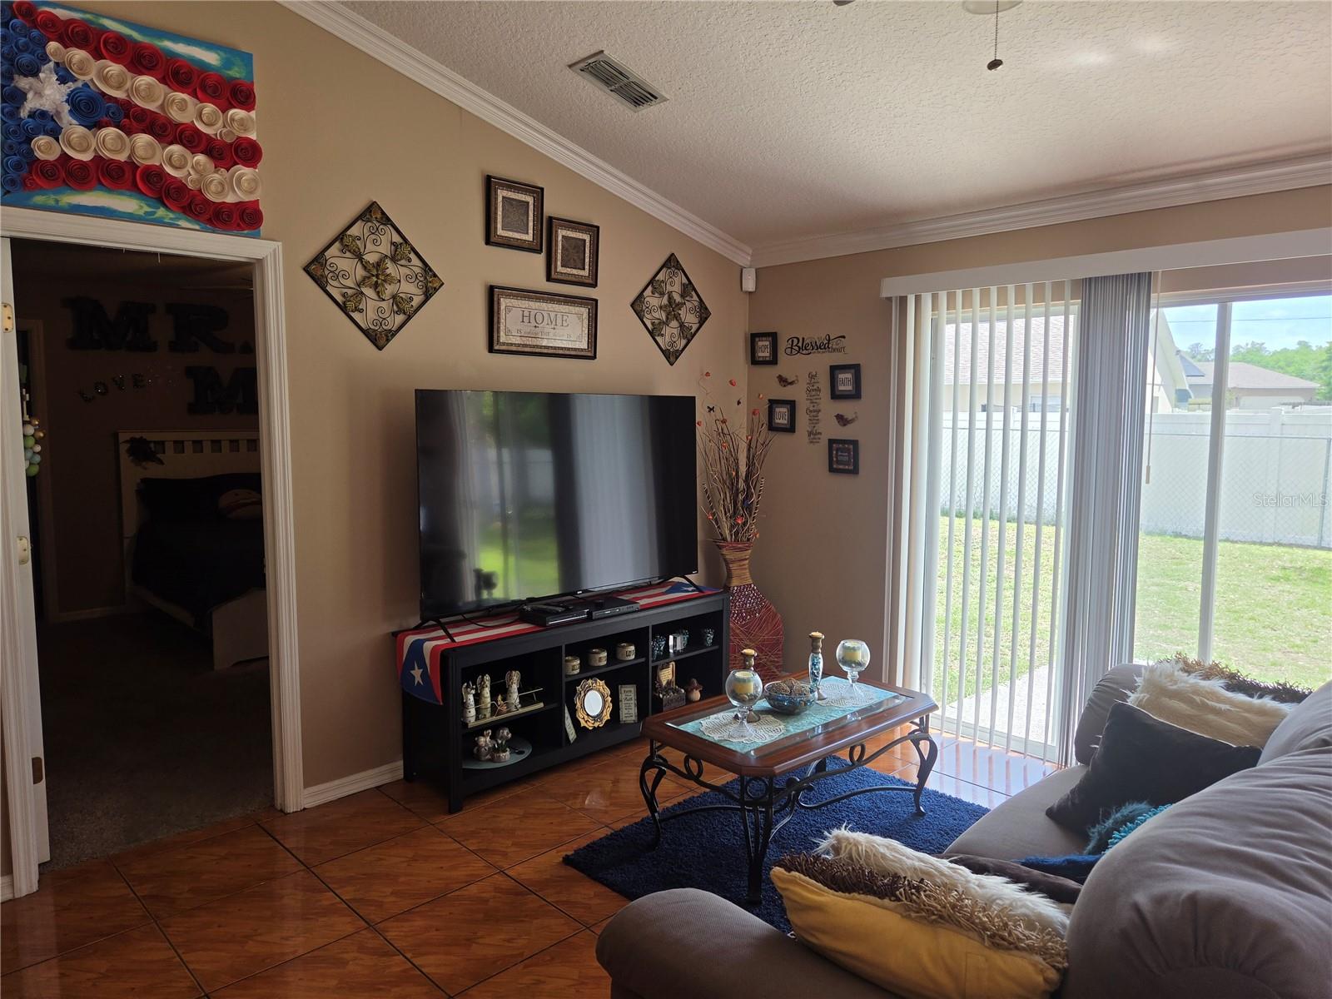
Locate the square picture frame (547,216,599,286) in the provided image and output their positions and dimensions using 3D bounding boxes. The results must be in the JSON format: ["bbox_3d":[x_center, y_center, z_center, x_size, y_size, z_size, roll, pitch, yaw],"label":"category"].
[{"bbox_3d":[-0.423,-1.136,4.088,0.275,0.288,0.030,-5,8,-44],"label":"square picture frame"}]

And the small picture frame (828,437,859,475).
[{"bbox_3d":[0.918,-0.221,4.593,0.020,0.175,0.176,-5,8,-44],"label":"small picture frame"}]

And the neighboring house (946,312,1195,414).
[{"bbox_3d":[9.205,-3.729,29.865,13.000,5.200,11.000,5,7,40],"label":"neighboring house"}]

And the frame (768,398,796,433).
[{"bbox_3d":[0.626,-0.457,4.847,0.022,0.177,0.183,-5,8,-44],"label":"frame"}]

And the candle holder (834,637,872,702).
[{"bbox_3d":[0.695,0.630,3.255,0.125,0.212,0.125,0,6,0],"label":"candle holder"}]

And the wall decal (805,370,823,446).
[{"bbox_3d":[0.786,-0.487,4.716,0.004,0.390,0.112,-5,8,-44],"label":"wall decal"}]

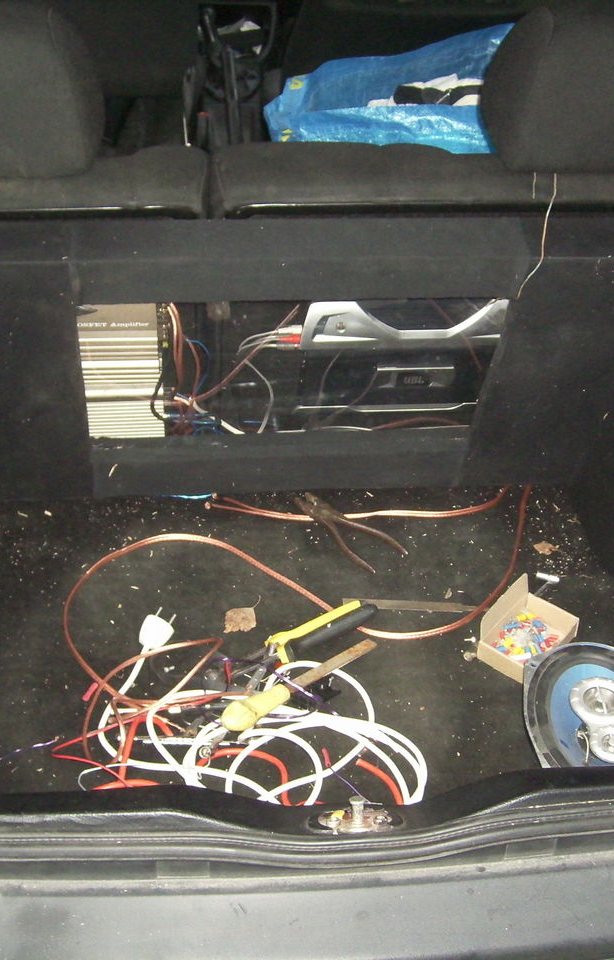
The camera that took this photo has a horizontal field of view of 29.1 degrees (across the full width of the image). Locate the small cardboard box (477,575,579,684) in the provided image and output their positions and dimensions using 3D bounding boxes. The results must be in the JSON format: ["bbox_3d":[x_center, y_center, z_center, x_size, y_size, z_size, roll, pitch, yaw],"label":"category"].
[{"bbox_3d":[0.273,0.180,1.449,0.078,0.058,0.114,26,44,31],"label":"small cardboard box"}]

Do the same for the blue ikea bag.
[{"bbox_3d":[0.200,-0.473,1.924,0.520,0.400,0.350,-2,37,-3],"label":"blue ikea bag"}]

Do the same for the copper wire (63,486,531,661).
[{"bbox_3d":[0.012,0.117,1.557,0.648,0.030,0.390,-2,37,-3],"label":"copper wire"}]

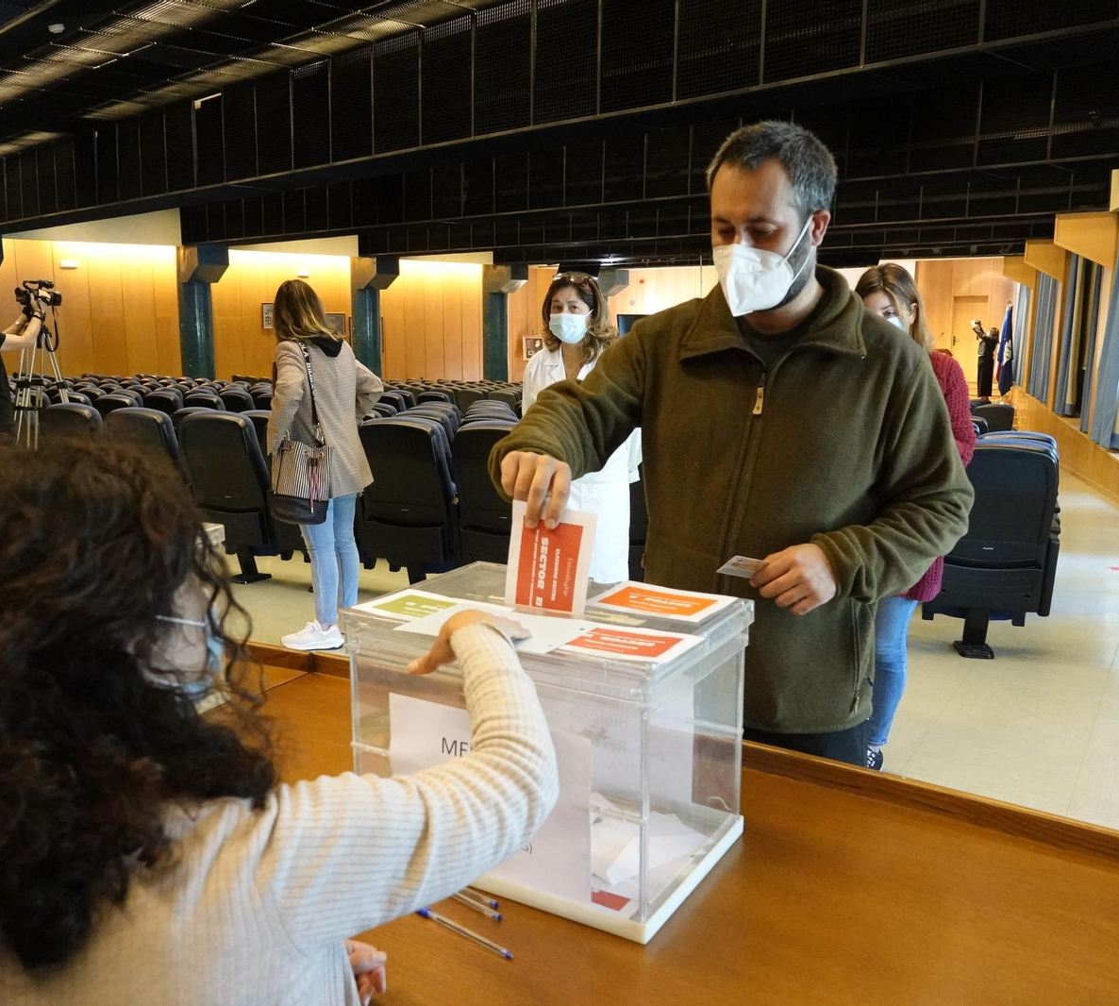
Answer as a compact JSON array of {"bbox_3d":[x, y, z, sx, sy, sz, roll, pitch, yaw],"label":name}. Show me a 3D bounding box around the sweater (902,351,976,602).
[{"bbox_3d":[1.079,-0.111,3.302,0.520,0.800,0.360,5,11,22],"label":"sweater"}]

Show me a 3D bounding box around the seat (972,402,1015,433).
[{"bbox_3d":[4.755,-0.632,11.178,0.560,0.970,0.550,2,10,9],"label":"seat"}]

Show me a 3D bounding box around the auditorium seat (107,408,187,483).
[{"bbox_3d":[-2.305,-0.069,6.001,0.540,0.970,0.600,4,10,20],"label":"auditorium seat"}]

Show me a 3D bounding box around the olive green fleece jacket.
[{"bbox_3d":[0.330,0.029,1.581,0.620,0.780,0.600,4,11,20],"label":"olive green fleece jacket"}]

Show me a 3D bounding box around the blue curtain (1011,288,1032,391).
[{"bbox_3d":[10.188,-3.784,22.141,0.250,2.350,1.100,4,11,20],"label":"blue curtain"}]

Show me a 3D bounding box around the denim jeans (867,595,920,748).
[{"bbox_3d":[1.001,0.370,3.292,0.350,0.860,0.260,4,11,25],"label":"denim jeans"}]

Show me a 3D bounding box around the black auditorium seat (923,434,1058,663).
[{"bbox_3d":[1.883,0.203,4.487,0.560,0.980,0.550,3,11,13],"label":"black auditorium seat"}]

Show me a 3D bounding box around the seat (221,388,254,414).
[{"bbox_3d":[-3.757,-0.888,12.316,0.540,0.970,0.600,4,10,20],"label":"seat"}]

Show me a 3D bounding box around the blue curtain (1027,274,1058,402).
[{"bbox_3d":[9.075,-3.122,18.999,0.200,2.340,3.900,4,10,20],"label":"blue curtain"}]

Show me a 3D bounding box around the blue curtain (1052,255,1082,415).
[{"bbox_3d":[7.551,-2.527,14.854,0.240,2.450,0.650,4,11,20],"label":"blue curtain"}]

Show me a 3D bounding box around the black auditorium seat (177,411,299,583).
[{"bbox_3d":[-1.785,-0.037,5.814,0.540,0.970,0.600,4,10,20],"label":"black auditorium seat"}]

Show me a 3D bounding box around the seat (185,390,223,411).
[{"bbox_3d":[-3.461,-0.649,10.351,0.560,0.970,0.550,6,12,28],"label":"seat"}]

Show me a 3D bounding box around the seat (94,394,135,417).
[{"bbox_3d":[-3.997,-0.546,9.584,0.540,0.970,0.600,4,10,20],"label":"seat"}]

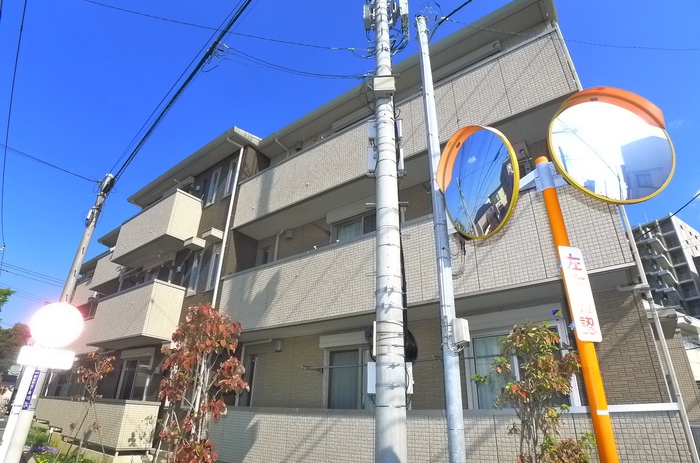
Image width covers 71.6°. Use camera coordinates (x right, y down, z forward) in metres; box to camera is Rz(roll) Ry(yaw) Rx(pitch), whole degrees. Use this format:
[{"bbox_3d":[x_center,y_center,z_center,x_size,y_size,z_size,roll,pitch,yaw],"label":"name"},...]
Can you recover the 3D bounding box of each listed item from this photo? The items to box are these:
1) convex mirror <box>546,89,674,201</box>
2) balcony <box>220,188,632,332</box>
[{"bbox_3d":[1.811,-0.596,3.323,0.860,0.870,0.210,1,-20,0],"label":"convex mirror"},{"bbox_3d":[0.580,0.923,8.999,8.385,1.419,1.129,-17,-29,36],"label":"balcony"}]

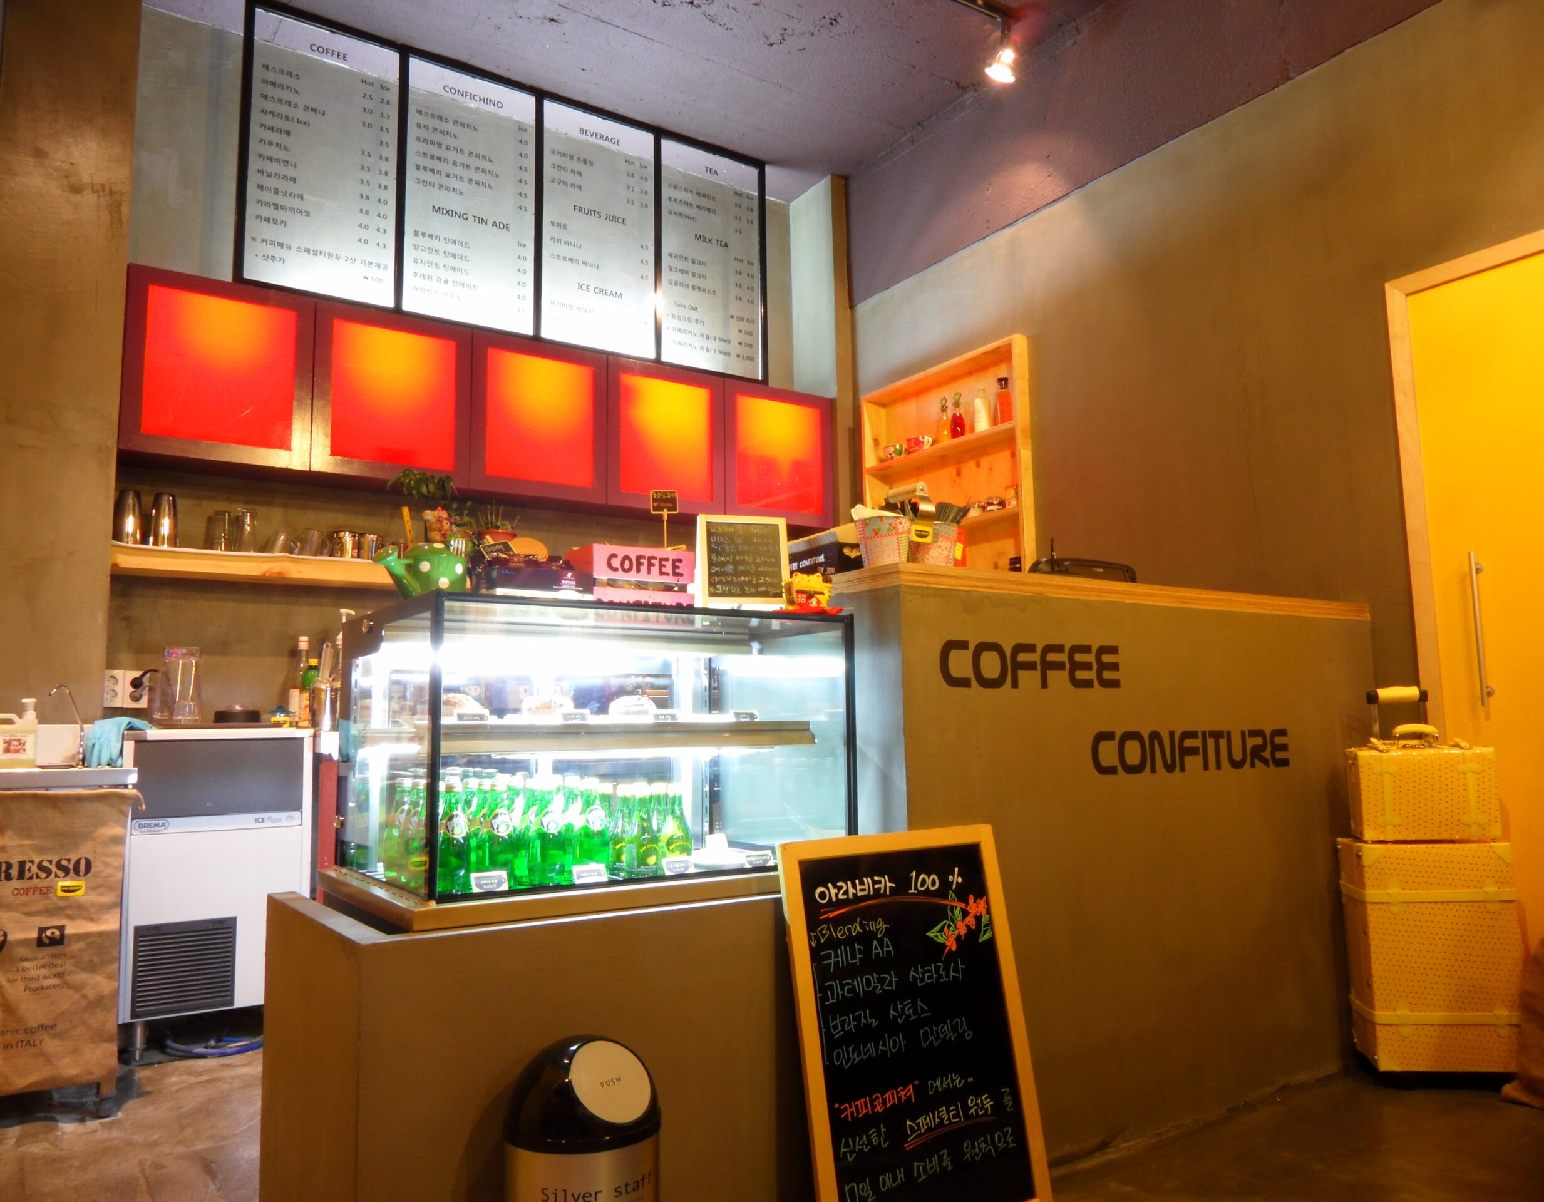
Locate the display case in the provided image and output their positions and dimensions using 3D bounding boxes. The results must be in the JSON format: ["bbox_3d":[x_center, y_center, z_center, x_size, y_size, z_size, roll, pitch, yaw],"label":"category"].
[{"bbox_3d":[-0.340,0.264,2.142,0.810,0.471,0.598,3,-7,-34],"label":"display case"}]

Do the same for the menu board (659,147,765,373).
[{"bbox_3d":[-0.264,-1.471,4.825,0.504,0.999,0.040,4,-8,-35],"label":"menu board"}]

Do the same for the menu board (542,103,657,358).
[{"bbox_3d":[-0.704,-1.498,4.519,0.501,0.999,0.040,4,-8,-35],"label":"menu board"}]

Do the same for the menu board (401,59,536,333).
[{"bbox_3d":[-1.142,-1.526,4.215,0.506,0.999,0.040,4,-8,-35],"label":"menu board"}]

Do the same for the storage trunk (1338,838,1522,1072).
[{"bbox_3d":[1.642,0.874,2.779,0.331,0.541,0.158,-2,-6,7],"label":"storage trunk"}]

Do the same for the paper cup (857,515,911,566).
[{"bbox_3d":[0.223,-0.109,2.218,0.109,0.105,0.109,-1,-7,0],"label":"paper cup"}]

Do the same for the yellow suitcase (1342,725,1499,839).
[{"bbox_3d":[1.650,0.463,2.832,0.309,0.289,0.118,-2,-6,11],"label":"yellow suitcase"}]

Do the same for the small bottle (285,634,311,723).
[{"bbox_3d":[-1.570,0.270,3.715,0.080,0.293,0.080,3,-7,-34],"label":"small bottle"}]

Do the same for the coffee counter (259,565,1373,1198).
[{"bbox_3d":[0.402,0.576,2.547,2.755,1.212,0.589,3,-7,-34],"label":"coffee counter"}]

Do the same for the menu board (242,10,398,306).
[{"bbox_3d":[-1.575,-1.552,3.914,0.505,0.999,0.040,4,-8,-35],"label":"menu board"}]

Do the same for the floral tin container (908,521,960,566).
[{"bbox_3d":[0.343,-0.107,2.348,0.112,0.120,0.112,-3,-7,18],"label":"floral tin container"}]

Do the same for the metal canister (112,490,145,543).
[{"bbox_3d":[-2.080,-0.265,3.592,0.094,0.183,0.094,4,-8,-35],"label":"metal canister"}]

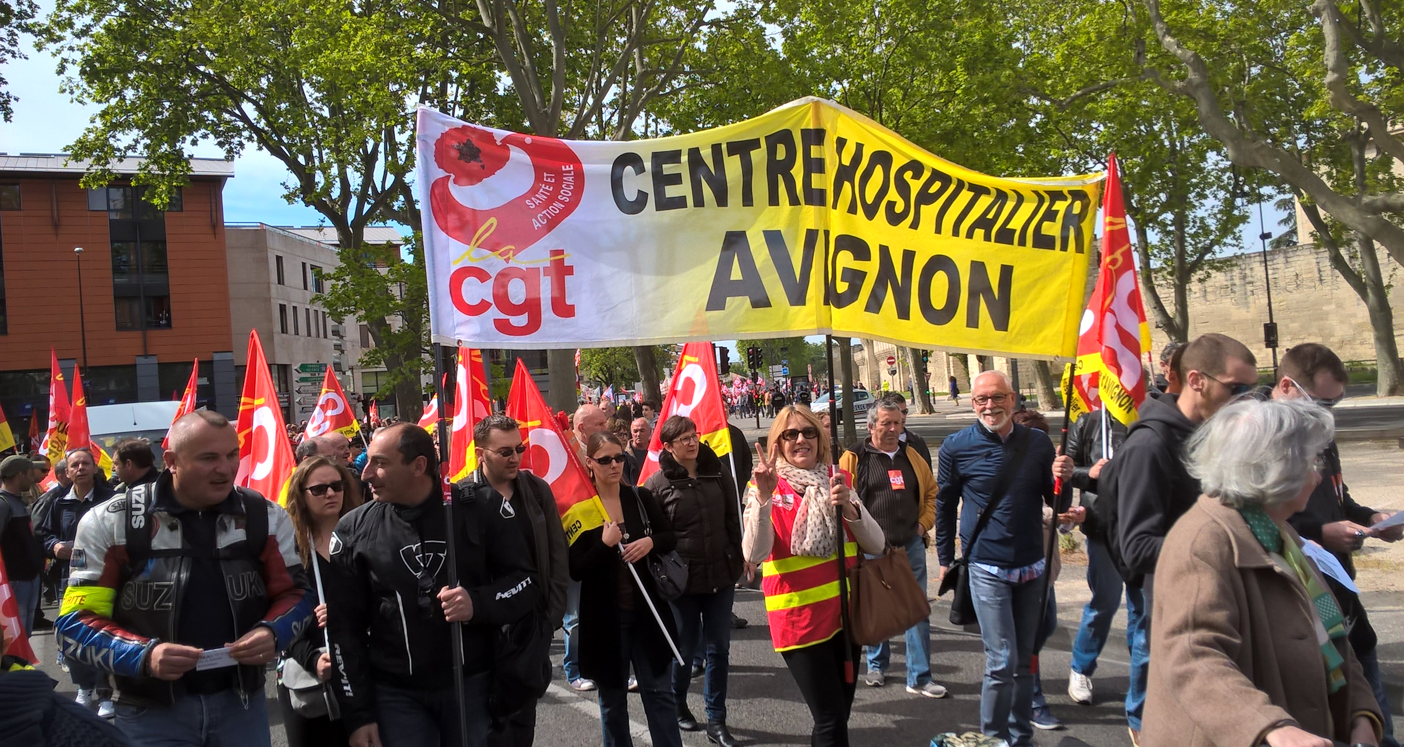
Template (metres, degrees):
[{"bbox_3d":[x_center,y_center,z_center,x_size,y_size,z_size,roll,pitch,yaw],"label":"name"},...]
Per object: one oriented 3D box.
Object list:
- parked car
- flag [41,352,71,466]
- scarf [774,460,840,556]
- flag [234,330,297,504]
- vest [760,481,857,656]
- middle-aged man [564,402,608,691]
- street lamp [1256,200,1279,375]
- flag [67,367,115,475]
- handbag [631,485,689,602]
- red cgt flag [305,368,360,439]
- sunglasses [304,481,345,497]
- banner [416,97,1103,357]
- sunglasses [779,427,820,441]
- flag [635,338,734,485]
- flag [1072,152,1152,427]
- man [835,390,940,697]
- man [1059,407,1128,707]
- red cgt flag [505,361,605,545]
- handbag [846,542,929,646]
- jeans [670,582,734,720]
[{"bbox_3d":[6.397,1.531,52.000,1.750,1.480,4.150,-5,-1,30],"label":"parked car"},{"bbox_3d":[-7.000,0.398,12.500,0.450,1.320,0.300,-4,-1,-11],"label":"flag"},{"bbox_3d":[0.424,0.533,4.580,0.270,0.410,0.260,-4,-1,-7],"label":"scarf"},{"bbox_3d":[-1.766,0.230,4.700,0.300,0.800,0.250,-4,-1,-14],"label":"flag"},{"bbox_3d":[0.426,0.770,4.650,0.420,0.700,0.300,-4,-1,-11],"label":"vest"},{"bbox_3d":[-0.655,1.047,7.000,0.520,1.740,0.380,-4,-2,-40],"label":"middle-aged man"},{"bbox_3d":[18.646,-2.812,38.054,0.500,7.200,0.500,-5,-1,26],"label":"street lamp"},{"bbox_3d":[-6.101,0.497,11.500,0.500,1.200,0.300,-4,-1,-6],"label":"flag"},{"bbox_3d":[-0.187,0.775,5.250,0.270,0.510,0.150,-4,-1,-30],"label":"handbag"},{"bbox_3d":[-5.434,0.476,17.000,0.850,1.150,0.250,-4,-1,-14],"label":"red cgt flag"},{"bbox_3d":[-1.436,0.441,4.400,0.145,0.045,0.130,-4,-1,-33],"label":"sunglasses"},{"bbox_3d":[0.431,-0.486,4.186,2.830,0.920,0.270,-4,-1,-28],"label":"banner"},{"bbox_3d":[0.398,0.244,4.680,0.150,0.048,0.130,-5,-1,3],"label":"sunglasses"},{"bbox_3d":[-0.092,0.165,5.900,0.500,0.930,0.250,-5,-1,0],"label":"flag"},{"bbox_3d":[1.893,-0.389,5.350,0.400,1.300,0.300,-5,-1,12],"label":"flag"},{"bbox_3d":[1.029,0.899,6.248,0.550,1.670,0.380,-5,-1,-2],"label":"man"},{"bbox_3d":[1.927,0.781,5.498,0.550,1.740,0.450,-5,-1,17],"label":"man"},{"bbox_3d":[-0.652,0.361,5.100,0.500,0.880,0.270,-5,-1,0],"label":"red cgt flag"},{"bbox_3d":[0.786,0.914,4.850,0.340,0.420,0.170,-4,-1,-24],"label":"handbag"},{"bbox_3d":[-0.003,1.346,5.800,0.350,0.760,0.280,-4,-1,-27],"label":"jeans"}]

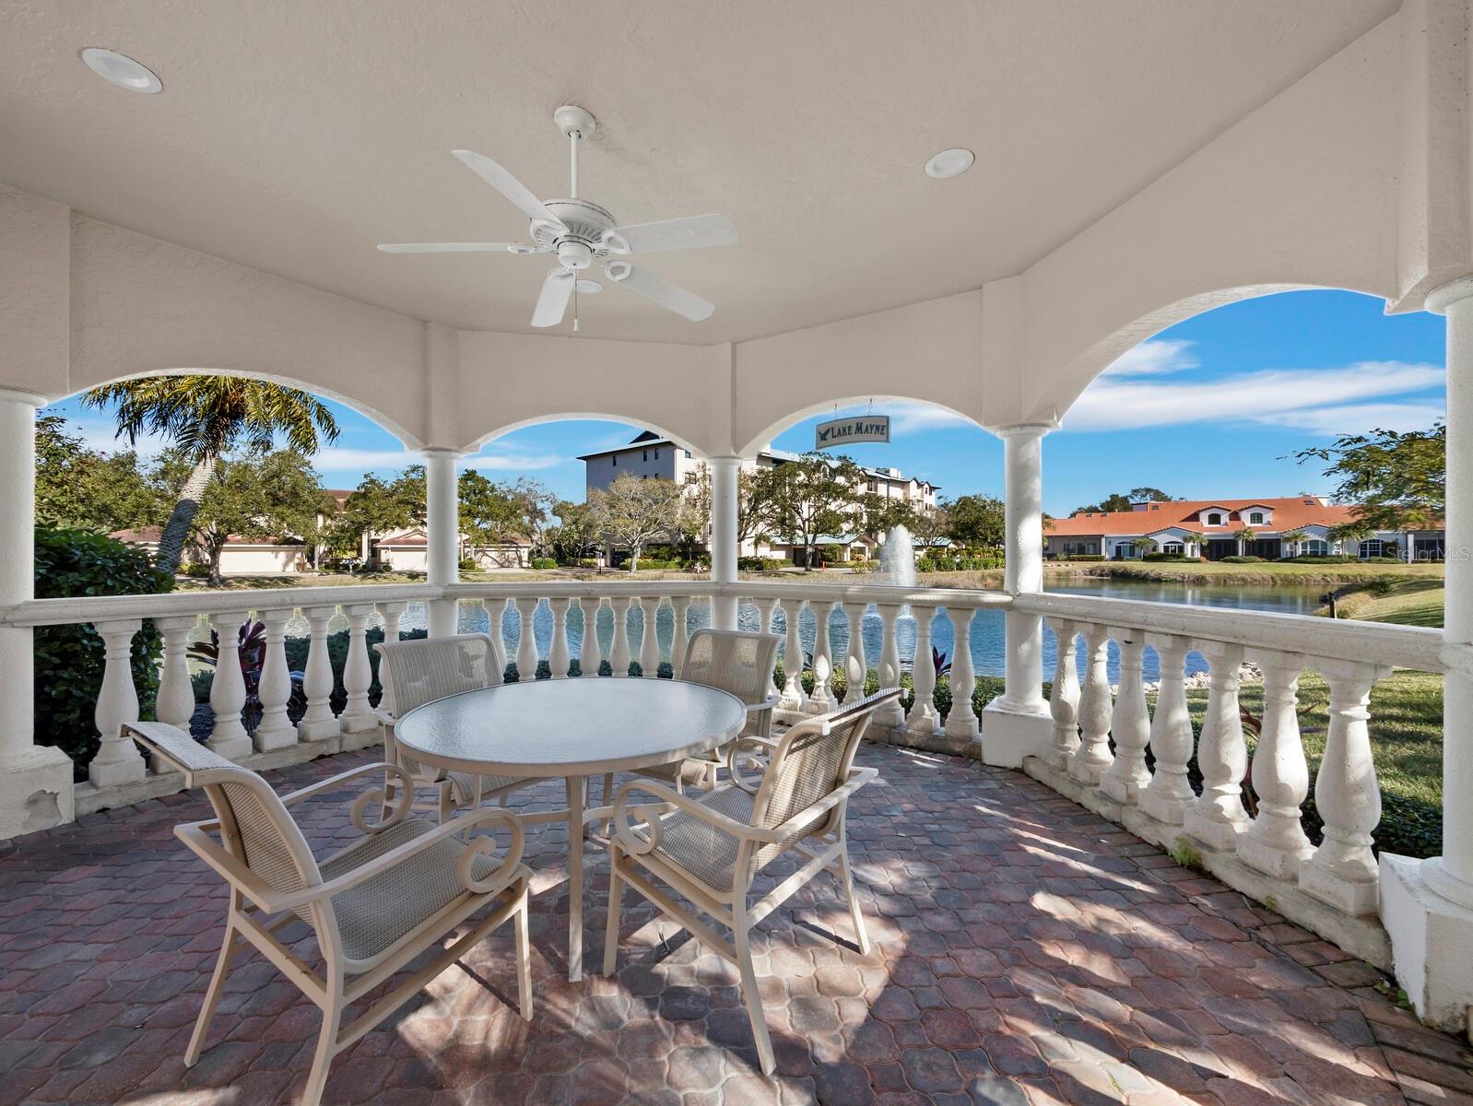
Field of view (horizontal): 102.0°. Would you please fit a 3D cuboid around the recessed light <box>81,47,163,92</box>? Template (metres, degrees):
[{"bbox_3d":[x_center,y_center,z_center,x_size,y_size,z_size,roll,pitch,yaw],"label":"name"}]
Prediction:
[{"bbox_3d":[-2.108,-1.655,2.050,0.197,0.025,0.197,0,0,0],"label":"recessed light"}]

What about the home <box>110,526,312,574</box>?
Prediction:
[{"bbox_3d":[-53.600,-0.300,62.000,15.000,4.800,10.000,0,0,-30],"label":"home"}]

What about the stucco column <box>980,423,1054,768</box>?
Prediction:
[{"bbox_3d":[1.816,0.267,3.762,0.400,2.084,0.400,0,0,35],"label":"stucco column"}]

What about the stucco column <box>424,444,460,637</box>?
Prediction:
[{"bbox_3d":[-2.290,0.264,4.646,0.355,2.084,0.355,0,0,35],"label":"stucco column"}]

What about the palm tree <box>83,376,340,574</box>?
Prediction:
[{"bbox_3d":[-12.400,-1.600,14.500,4.700,6.600,4.700,0,0,-41],"label":"palm tree"}]

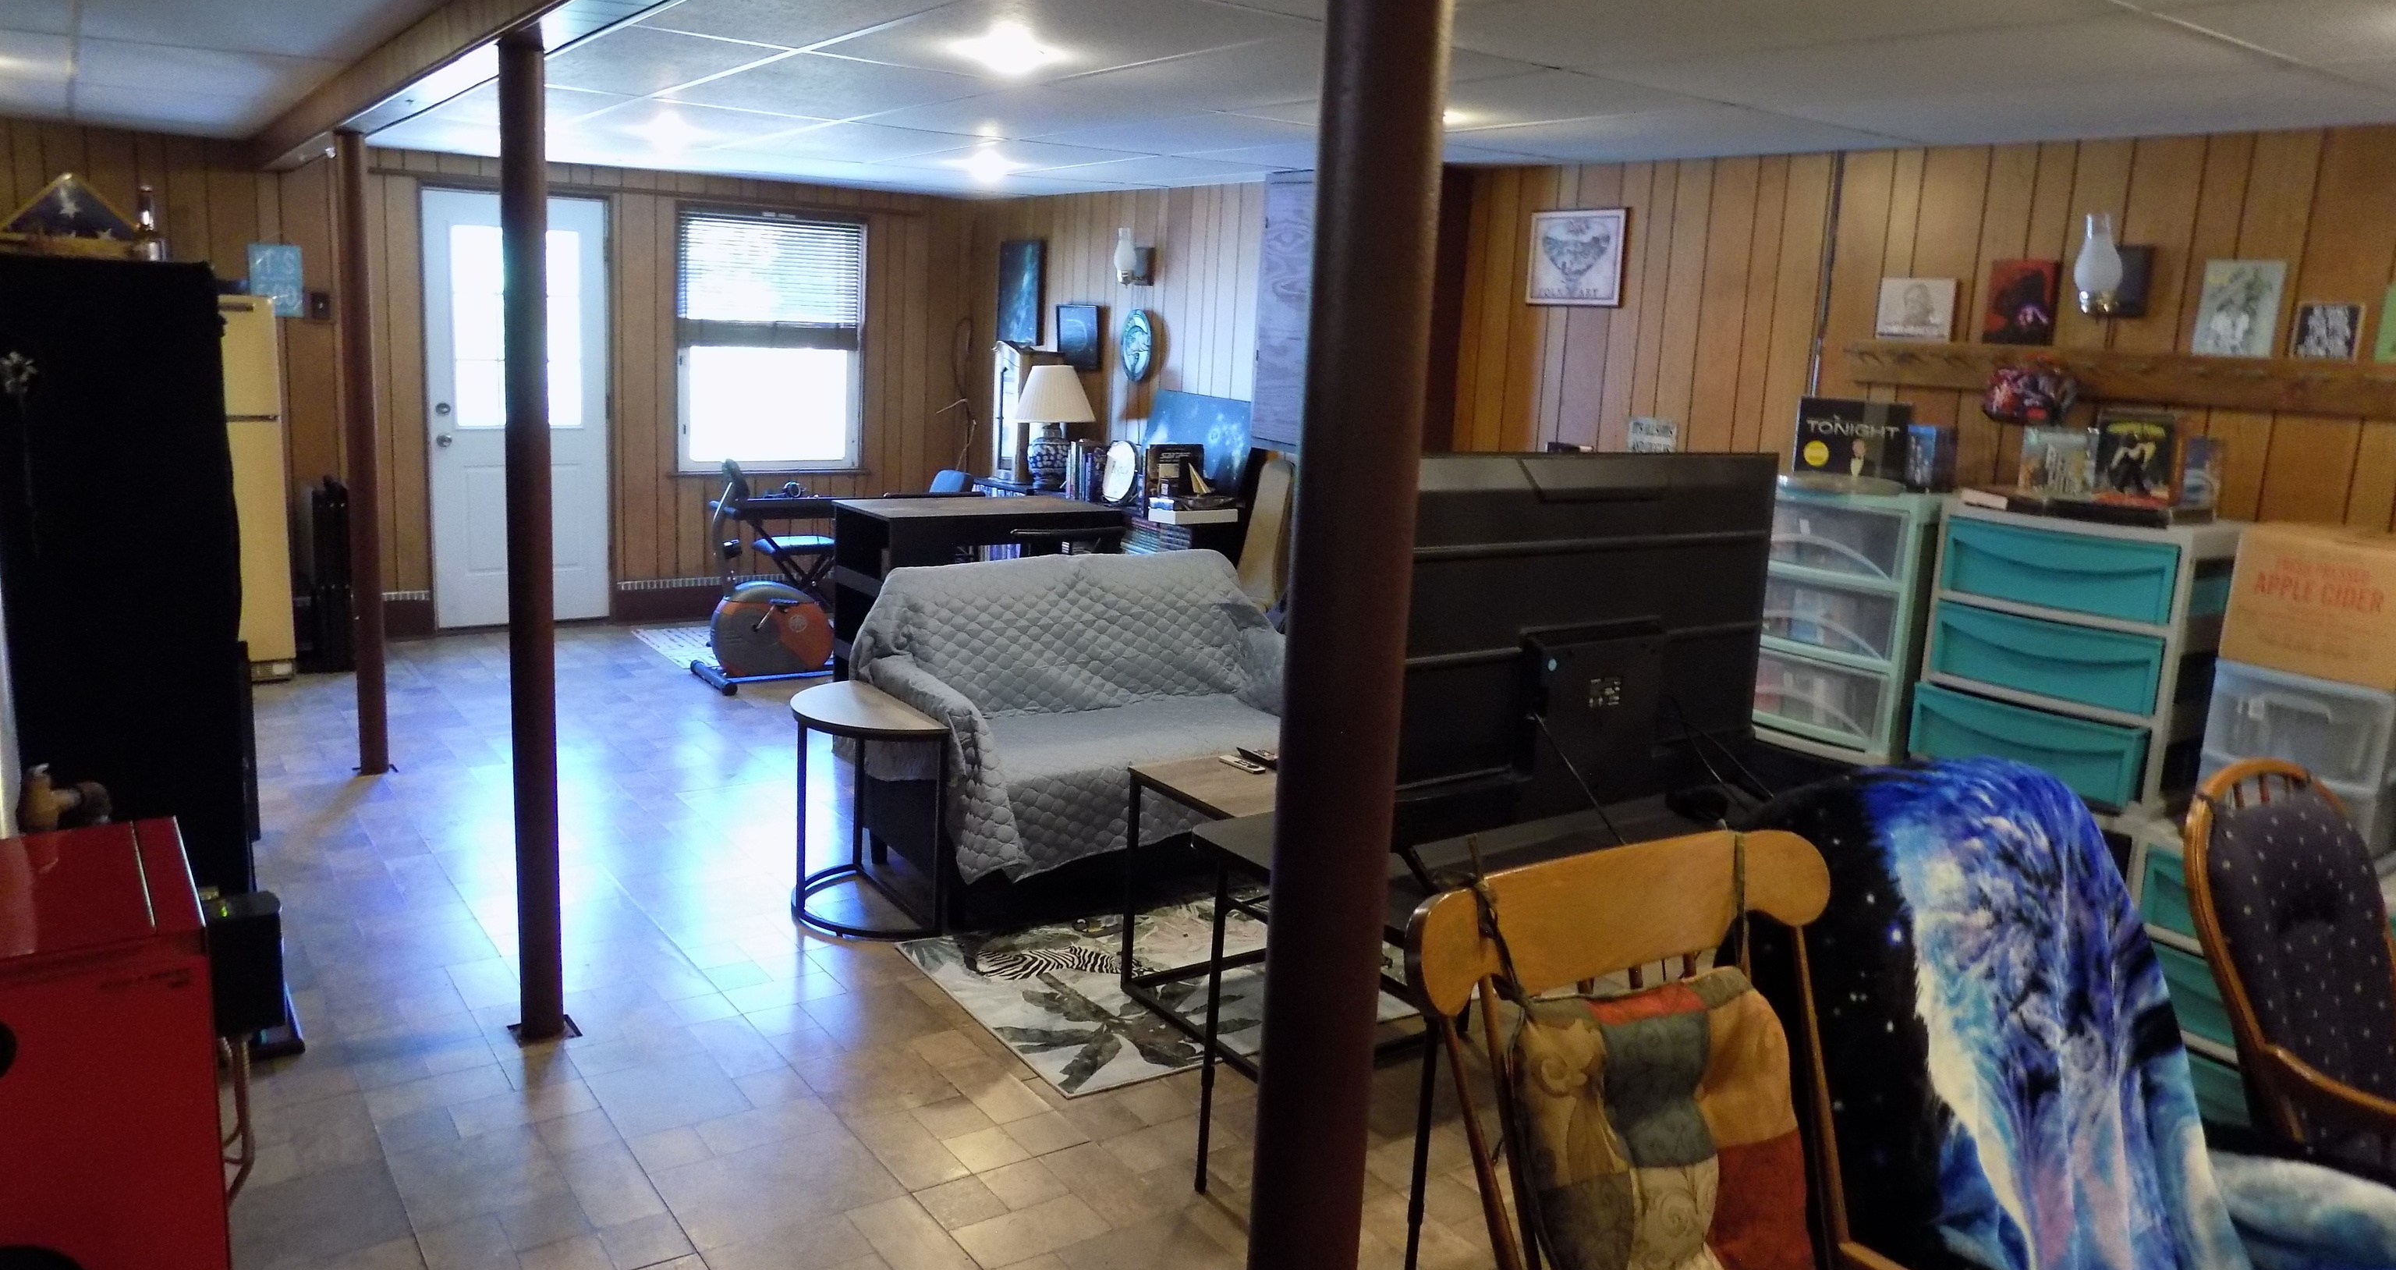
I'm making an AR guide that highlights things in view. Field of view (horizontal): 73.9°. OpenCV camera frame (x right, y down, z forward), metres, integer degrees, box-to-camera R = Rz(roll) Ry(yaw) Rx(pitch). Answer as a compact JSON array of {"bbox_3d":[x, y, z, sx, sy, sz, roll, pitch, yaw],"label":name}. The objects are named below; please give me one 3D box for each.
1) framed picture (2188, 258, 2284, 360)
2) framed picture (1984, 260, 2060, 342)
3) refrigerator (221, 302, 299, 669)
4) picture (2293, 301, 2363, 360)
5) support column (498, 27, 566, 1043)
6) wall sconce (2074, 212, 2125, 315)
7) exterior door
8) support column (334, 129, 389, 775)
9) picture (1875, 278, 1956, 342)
[{"bbox_3d":[2.376,-0.745,3.633,0.020,0.210,0.170,-5,14,-35],"label":"framed picture"},{"bbox_3d":[2.074,-0.837,4.017,0.030,0.208,0.175,-5,13,-35],"label":"framed picture"},{"bbox_3d":[-4.101,-0.601,6.368,0.720,1.525,0.680,-5,14,-35],"label":"refrigerator"},{"bbox_3d":[2.467,-0.662,3.481,0.020,0.120,0.122,-5,13,-35],"label":"picture"},{"bbox_3d":[-1.333,-0.138,3.158,0.085,1.980,0.085,-5,13,-35],"label":"support column"},{"bbox_3d":[2.139,-0.877,3.765,0.110,0.240,0.105,-5,13,-35],"label":"wall sconce"},{"bbox_3d":[-3.211,-1.045,7.566,0.810,2.030,0.050,-5,14,-35],"label":"exterior door"},{"bbox_3d":[-2.591,-0.533,4.931,0.085,1.980,0.085,-5,13,-35],"label":"support column"},{"bbox_3d":[1.923,-0.872,4.267,0.025,0.162,0.215,-5,14,-35],"label":"picture"}]

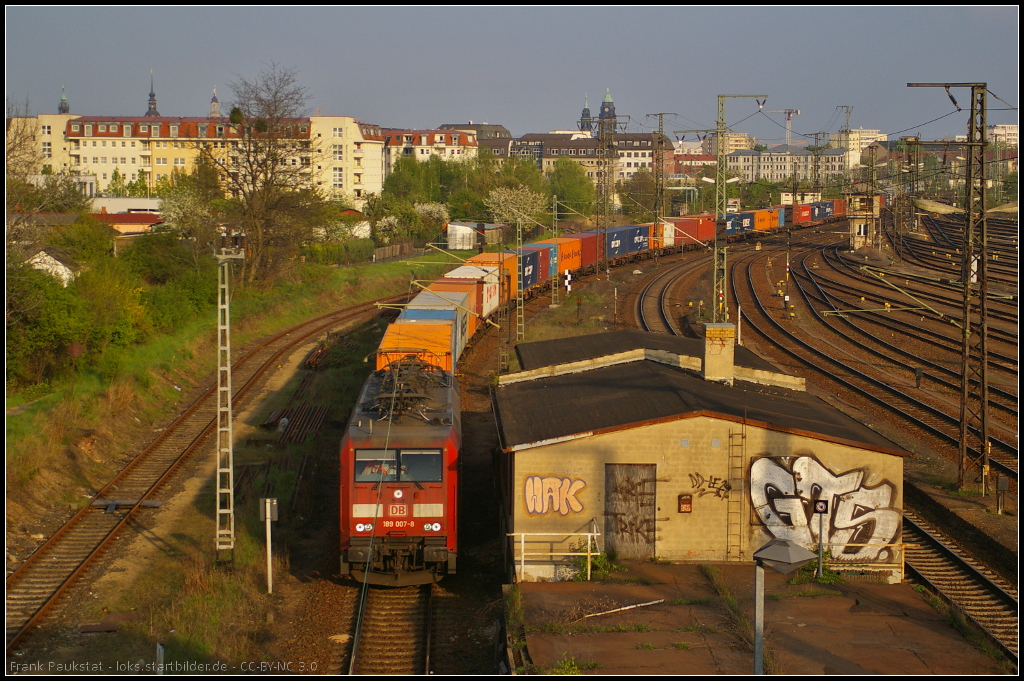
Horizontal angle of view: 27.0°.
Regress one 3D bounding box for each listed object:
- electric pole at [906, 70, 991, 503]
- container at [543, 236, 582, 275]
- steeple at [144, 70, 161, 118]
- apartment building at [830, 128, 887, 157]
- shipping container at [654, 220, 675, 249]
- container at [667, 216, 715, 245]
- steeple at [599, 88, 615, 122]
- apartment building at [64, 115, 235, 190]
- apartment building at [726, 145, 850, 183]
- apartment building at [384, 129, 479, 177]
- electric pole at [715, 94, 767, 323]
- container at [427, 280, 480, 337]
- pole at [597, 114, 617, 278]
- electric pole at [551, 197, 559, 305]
[{"bbox_3d":[13.744,-1.643,67.085,2.650,12.840,0.850,0,5,0],"label":"electric pole"},{"bbox_3d":[4.073,-7.551,189.566,2.440,2.600,12.500,1,5,9],"label":"container"},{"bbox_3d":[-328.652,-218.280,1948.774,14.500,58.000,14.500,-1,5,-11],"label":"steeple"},{"bbox_3d":[201.453,-106.866,1240.762,30.000,31.200,16.500,-3,6,-35],"label":"apartment building"},{"bbox_3d":[16.720,-12.000,242.000,2.440,2.590,6.060,1,5,15],"label":"shipping container"},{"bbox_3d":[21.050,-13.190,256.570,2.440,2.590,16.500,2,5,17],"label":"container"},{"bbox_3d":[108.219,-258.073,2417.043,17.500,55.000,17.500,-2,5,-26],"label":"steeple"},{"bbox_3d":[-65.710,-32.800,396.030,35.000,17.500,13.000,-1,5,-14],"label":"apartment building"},{"bbox_3d":[123.650,-78.530,957.780,56.000,19.000,16.000,1,5,15],"label":"apartment building"},{"bbox_3d":[-20.163,-37.245,465.115,22.600,17.100,12.500,-3,6,-35],"label":"apartment building"},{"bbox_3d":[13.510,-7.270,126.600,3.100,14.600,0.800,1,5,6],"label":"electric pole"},{"bbox_3d":[-3.347,-1.590,115.849,2.440,2.591,6.100,1,5,2],"label":"container"},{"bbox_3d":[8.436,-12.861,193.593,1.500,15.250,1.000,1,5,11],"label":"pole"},{"bbox_3d":[3.180,-6.720,158.840,0.450,8.200,0.400,0,5,1],"label":"electric pole"}]

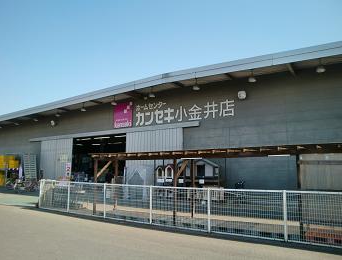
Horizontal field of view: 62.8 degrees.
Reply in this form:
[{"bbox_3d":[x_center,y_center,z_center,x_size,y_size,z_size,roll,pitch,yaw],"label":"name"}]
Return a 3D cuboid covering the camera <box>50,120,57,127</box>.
[{"bbox_3d":[-10.320,-0.571,24.600,0.430,0.430,0.400,-5,-8,32],"label":"camera"}]

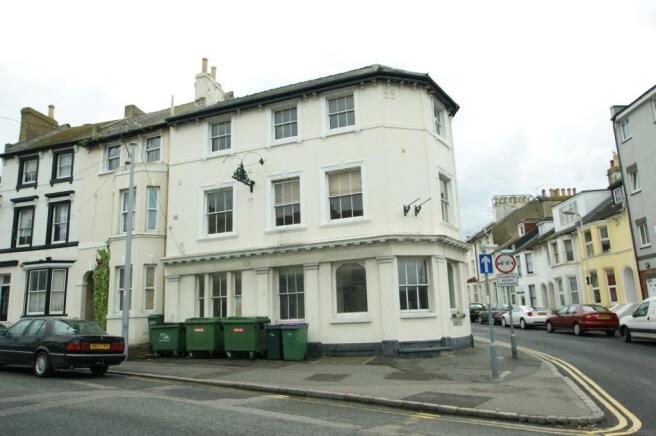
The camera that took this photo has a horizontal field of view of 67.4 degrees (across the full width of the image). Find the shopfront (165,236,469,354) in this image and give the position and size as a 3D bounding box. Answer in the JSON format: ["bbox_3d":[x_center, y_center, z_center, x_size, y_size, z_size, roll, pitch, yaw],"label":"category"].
[{"bbox_3d":[-0.537,3.168,18.410,11.100,3.800,4.000,-7,-12,21],"label":"shopfront"}]

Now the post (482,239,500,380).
[{"bbox_3d":[3.815,2.156,11.500,0.380,3.020,0.300,-3,-12,7],"label":"post"}]

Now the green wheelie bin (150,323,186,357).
[{"bbox_3d":[-5.645,4.399,17.676,1.270,1.180,0.820,-7,-12,21],"label":"green wheelie bin"}]

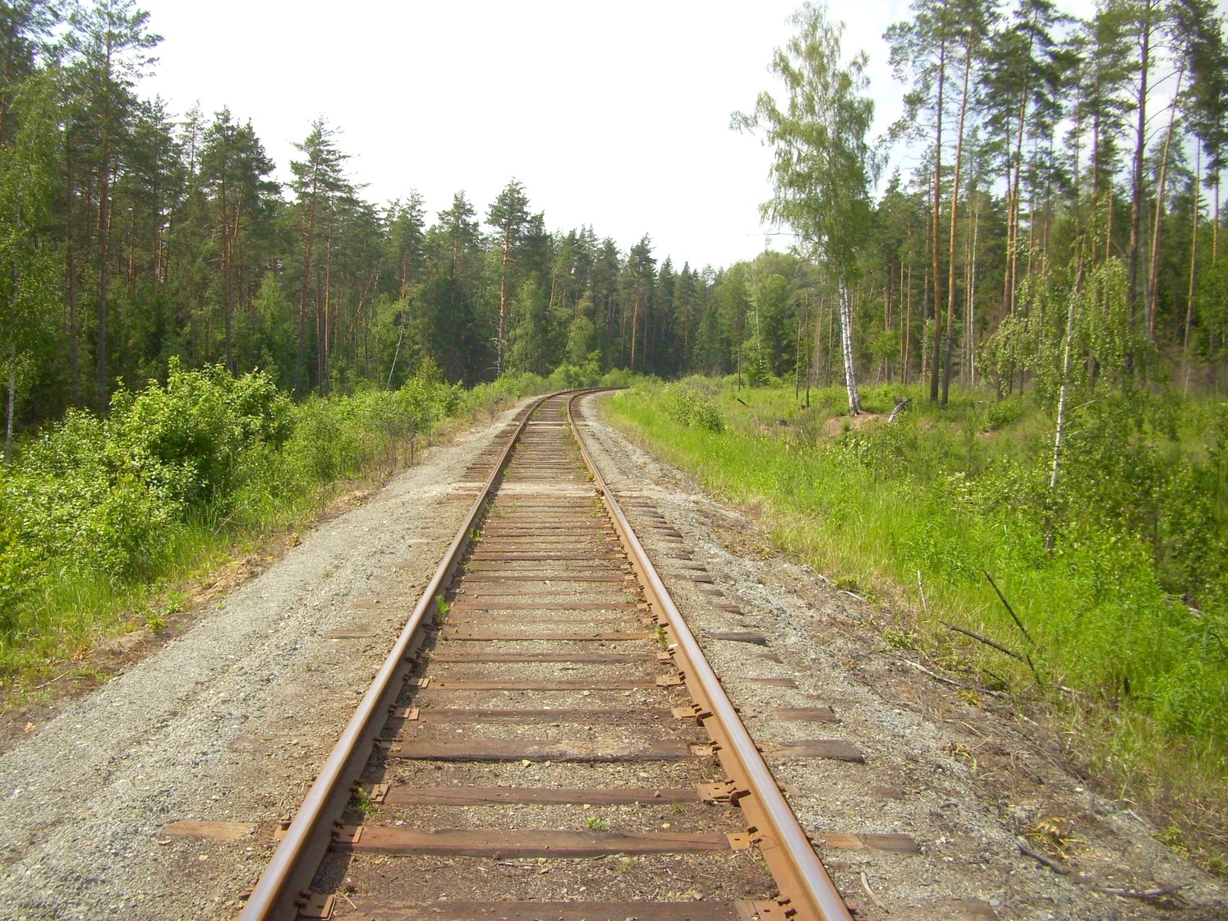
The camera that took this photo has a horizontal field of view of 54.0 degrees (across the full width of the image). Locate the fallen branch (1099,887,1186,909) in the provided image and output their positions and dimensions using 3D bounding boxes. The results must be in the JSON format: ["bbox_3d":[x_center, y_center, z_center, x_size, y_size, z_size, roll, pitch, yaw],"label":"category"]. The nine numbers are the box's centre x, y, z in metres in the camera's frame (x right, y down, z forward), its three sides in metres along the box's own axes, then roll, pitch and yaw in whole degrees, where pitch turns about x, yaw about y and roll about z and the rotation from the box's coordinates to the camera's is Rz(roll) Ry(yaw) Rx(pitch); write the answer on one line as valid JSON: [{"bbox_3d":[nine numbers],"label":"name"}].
[{"bbox_3d":[1.759,1.419,3.955,0.290,0.045,0.120,1,4,-3],"label":"fallen branch"}]

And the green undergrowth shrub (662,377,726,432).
[{"bbox_3d":[2.153,-1.430,33.000,1.750,1.750,1.600,1,4,-3],"label":"green undergrowth shrub"}]

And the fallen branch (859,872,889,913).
[{"bbox_3d":[0.817,1.357,3.828,0.050,0.025,0.300,1,4,-3],"label":"fallen branch"}]

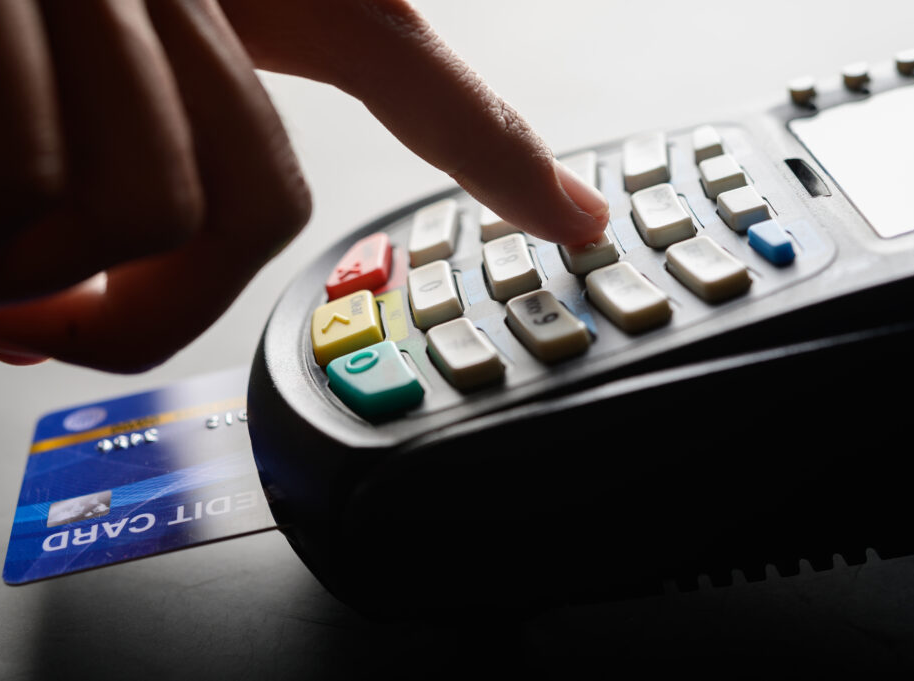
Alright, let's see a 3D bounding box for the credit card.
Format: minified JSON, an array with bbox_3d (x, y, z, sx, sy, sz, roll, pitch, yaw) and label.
[{"bbox_3d":[-0.030,0.016,0.281,0.086,0.001,0.054,-13,27,0],"label":"credit card"}]

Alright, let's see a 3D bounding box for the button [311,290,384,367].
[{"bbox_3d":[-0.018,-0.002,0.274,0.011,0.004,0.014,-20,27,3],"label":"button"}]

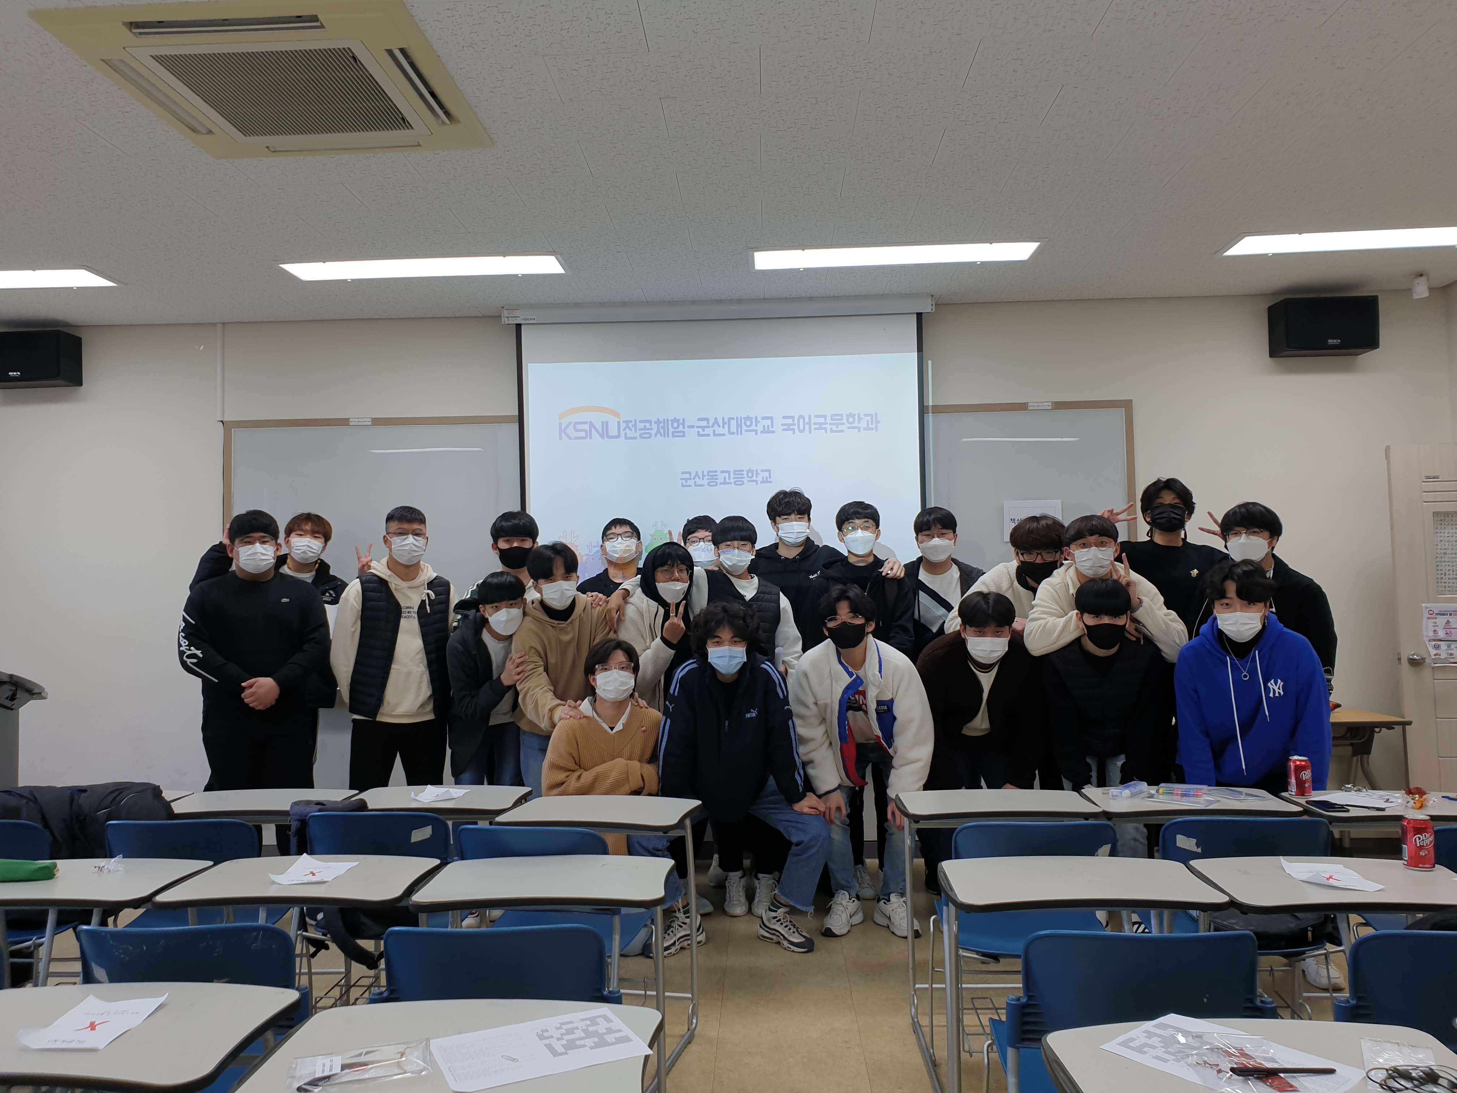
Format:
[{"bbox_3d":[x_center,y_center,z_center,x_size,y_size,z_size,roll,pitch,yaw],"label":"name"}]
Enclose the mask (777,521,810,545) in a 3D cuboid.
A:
[{"bbox_3d":[0.297,-0.060,5.016,0.150,0.115,0.085,-1,-5,-4],"label":"mask"}]

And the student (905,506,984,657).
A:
[{"bbox_3d":[1.023,0.694,5.149,0.500,1.772,0.330,-1,-2,7],"label":"student"}]

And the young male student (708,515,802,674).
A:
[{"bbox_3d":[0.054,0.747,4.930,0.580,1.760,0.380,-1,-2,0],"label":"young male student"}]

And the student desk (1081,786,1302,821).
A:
[{"bbox_3d":[1.458,1.172,3.500,0.590,0.730,0.420,-2,-2,5],"label":"student desk"}]

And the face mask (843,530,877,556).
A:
[{"bbox_3d":[0.604,-0.016,5.030,0.155,0.120,0.090,-2,-2,6],"label":"face mask"}]

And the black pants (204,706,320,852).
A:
[{"bbox_3d":[-1.853,1.112,4.318,0.430,0.960,0.300,-1,-1,-10],"label":"black pants"}]

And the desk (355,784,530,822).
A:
[{"bbox_3d":[-0.987,1.228,3.766,0.610,0.723,0.420,-1,-1,6],"label":"desk"}]

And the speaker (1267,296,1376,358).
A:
[{"bbox_3d":[2.962,-1.089,5.454,0.448,0.258,0.179,-1,-2,1],"label":"speaker"}]

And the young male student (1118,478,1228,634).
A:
[{"bbox_3d":[1.995,0.620,4.889,0.510,1.861,0.340,-2,-2,14],"label":"young male student"}]

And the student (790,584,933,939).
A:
[{"bbox_3d":[0.548,0.862,4.559,0.570,1.417,0.680,-1,-2,5],"label":"student"}]

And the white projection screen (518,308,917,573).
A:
[{"bbox_3d":[-0.029,-0.420,5.650,2.060,1.500,0.050,-1,-2,1],"label":"white projection screen"}]

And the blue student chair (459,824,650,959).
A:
[{"bbox_3d":[-0.475,1.143,3.052,0.470,0.800,0.520,-2,-2,10],"label":"blue student chair"}]

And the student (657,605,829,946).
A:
[{"bbox_3d":[0.072,0.909,4.480,0.680,1.400,0.620,-1,-2,0],"label":"student"}]

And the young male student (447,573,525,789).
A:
[{"bbox_3d":[-0.957,0.855,4.415,0.410,1.500,0.400,-1,-2,-23],"label":"young male student"}]

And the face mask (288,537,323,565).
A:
[{"bbox_3d":[-1.849,0.017,4.784,0.155,0.118,0.085,-1,-5,-10],"label":"face mask"}]

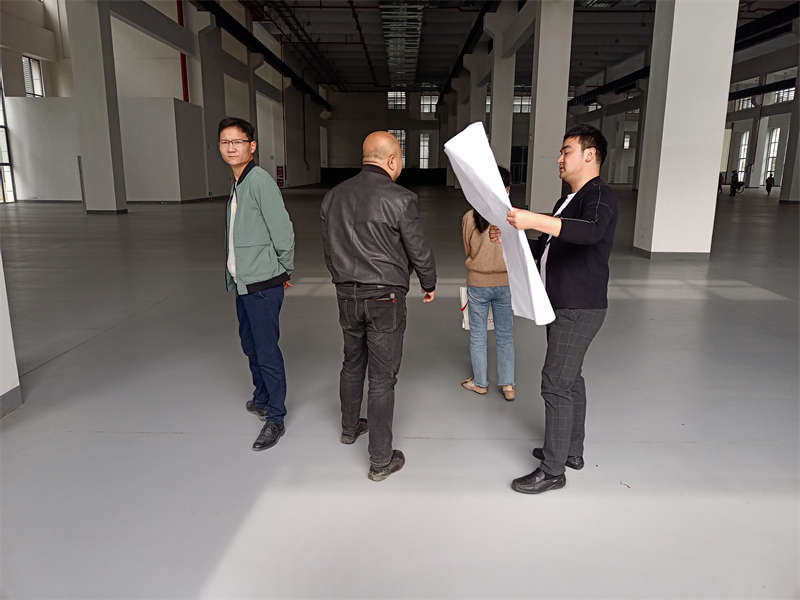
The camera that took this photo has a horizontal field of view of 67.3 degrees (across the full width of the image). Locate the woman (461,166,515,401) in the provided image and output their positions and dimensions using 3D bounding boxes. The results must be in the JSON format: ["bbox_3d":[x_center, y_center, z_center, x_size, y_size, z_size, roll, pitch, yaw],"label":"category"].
[{"bbox_3d":[0.611,-0.113,4.070,0.430,1.575,0.360,1,12,3],"label":"woman"}]

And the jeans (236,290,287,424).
[{"bbox_3d":[-0.812,0.286,3.567,0.340,0.910,0.380,-6,14,-27],"label":"jeans"}]

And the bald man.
[{"bbox_3d":[-0.130,0.019,3.107,0.580,1.720,0.460,8,15,32],"label":"bald man"}]

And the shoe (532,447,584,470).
[{"bbox_3d":[0.859,0.825,3.253,0.283,0.100,0.105,8,15,32],"label":"shoe"}]

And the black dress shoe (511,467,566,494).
[{"bbox_3d":[0.694,0.884,2.978,0.283,0.100,0.105,-3,13,-14],"label":"black dress shoe"}]

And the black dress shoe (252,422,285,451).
[{"bbox_3d":[-0.750,0.765,3.463,0.105,0.100,0.287,6,13,22],"label":"black dress shoe"}]

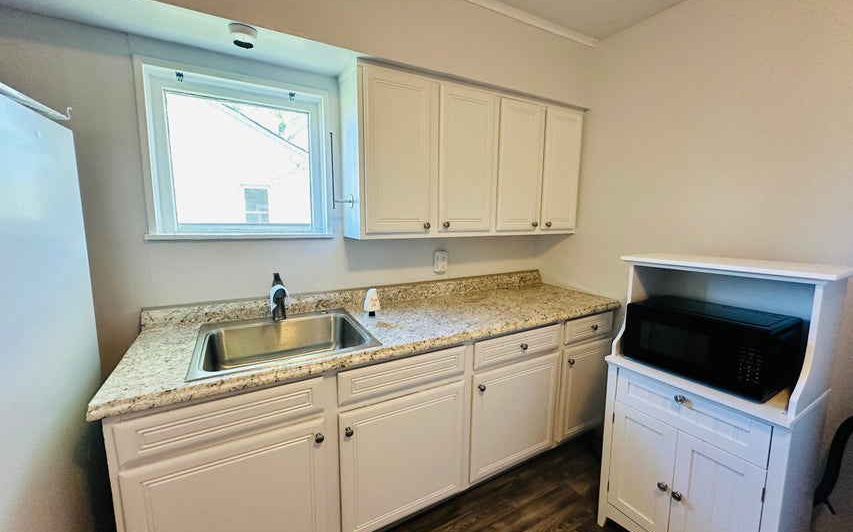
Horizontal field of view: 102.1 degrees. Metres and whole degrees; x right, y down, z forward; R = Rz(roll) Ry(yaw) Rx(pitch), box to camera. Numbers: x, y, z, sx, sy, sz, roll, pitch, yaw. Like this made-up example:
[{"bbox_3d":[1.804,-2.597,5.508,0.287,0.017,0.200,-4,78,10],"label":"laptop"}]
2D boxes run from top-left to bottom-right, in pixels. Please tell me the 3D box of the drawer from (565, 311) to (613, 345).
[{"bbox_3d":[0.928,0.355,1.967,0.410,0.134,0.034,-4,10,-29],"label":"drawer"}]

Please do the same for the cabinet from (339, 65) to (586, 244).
[{"bbox_3d":[0.292,-0.582,2.051,1.519,0.794,0.296,-4,10,-29],"label":"cabinet"}]

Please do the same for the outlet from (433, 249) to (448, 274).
[{"bbox_3d":[0.096,-0.022,2.186,0.095,0.130,0.027,-4,10,-29],"label":"outlet"}]

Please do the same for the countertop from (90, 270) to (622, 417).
[{"bbox_3d":[-0.037,0.221,1.778,2.368,0.140,0.670,-4,10,-29],"label":"countertop"}]

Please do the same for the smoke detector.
[{"bbox_3d":[-0.689,-0.868,1.302,0.097,0.042,0.097,-4,10,-29],"label":"smoke detector"}]

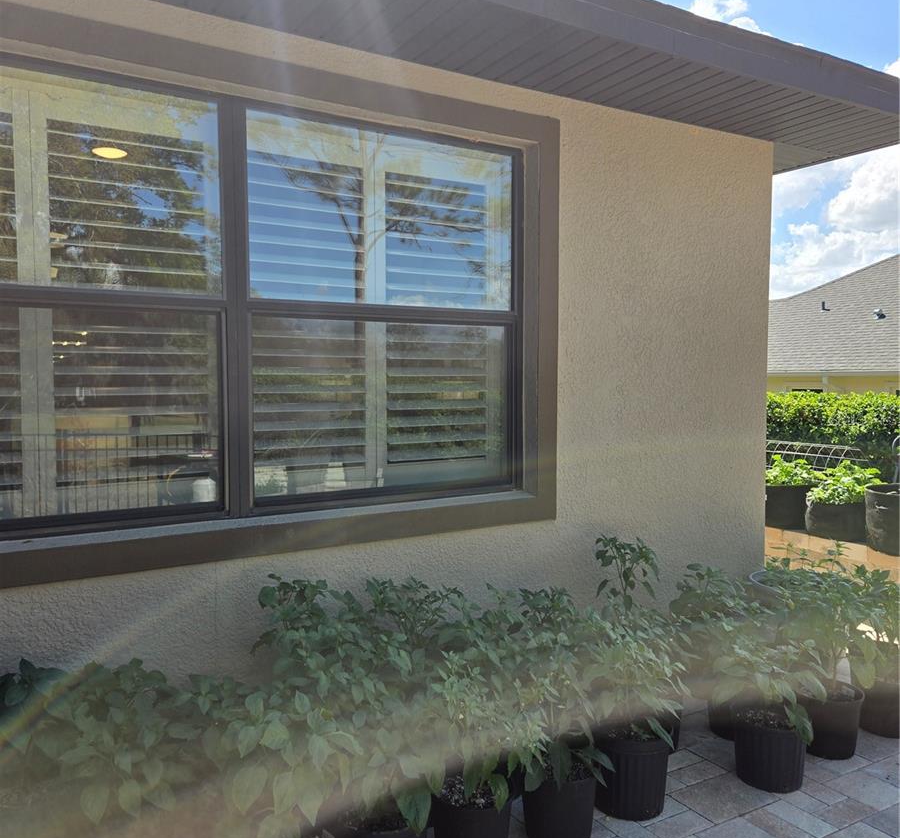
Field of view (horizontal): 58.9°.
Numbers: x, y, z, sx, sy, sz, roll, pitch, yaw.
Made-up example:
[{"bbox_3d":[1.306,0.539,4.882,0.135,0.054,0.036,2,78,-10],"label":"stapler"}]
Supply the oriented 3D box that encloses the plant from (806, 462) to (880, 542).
[{"bbox_3d":[2.725,0.547,5.515,0.500,0.509,0.500,-2,4,-31],"label":"plant"}]

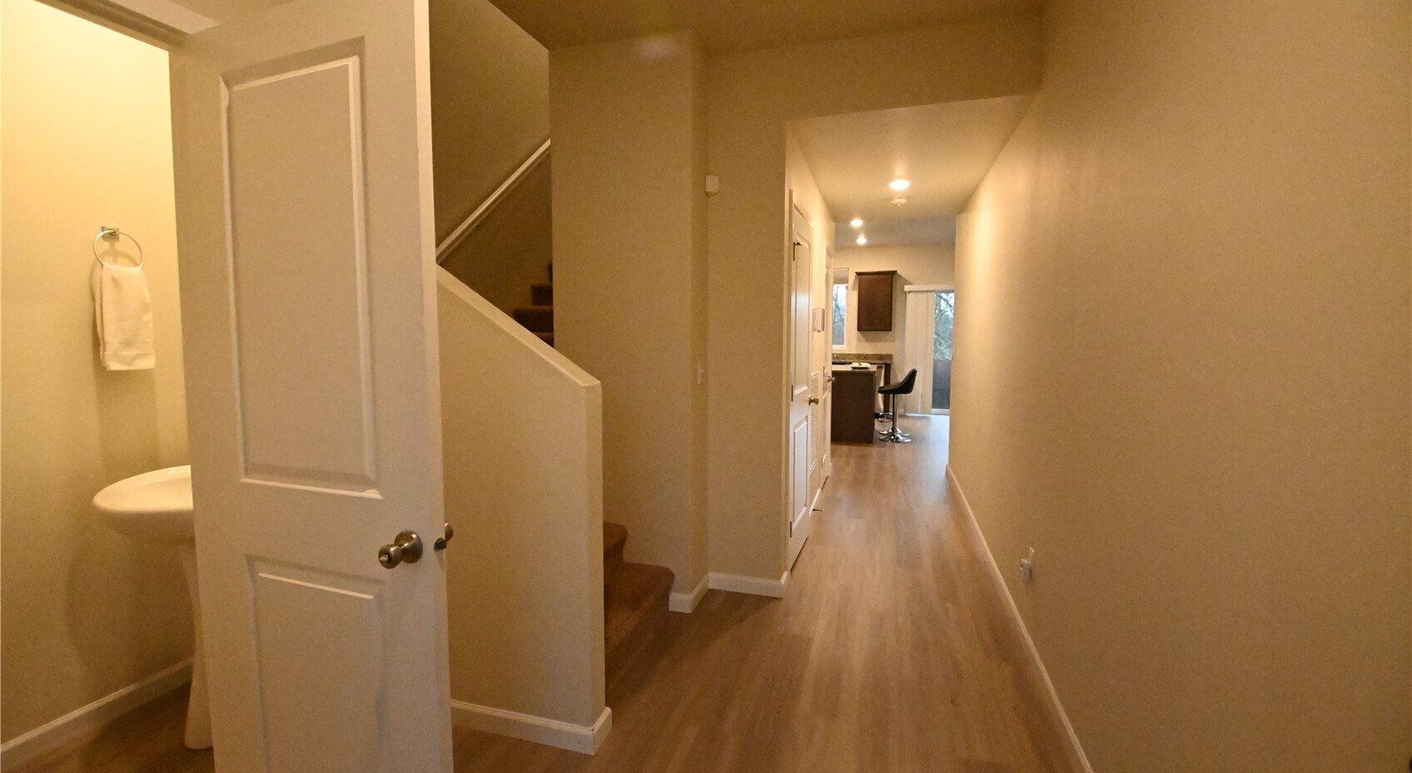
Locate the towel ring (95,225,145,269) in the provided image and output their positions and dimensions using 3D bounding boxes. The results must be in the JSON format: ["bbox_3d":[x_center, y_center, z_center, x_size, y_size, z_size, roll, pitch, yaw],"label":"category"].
[{"bbox_3d":[-2.004,-0.458,1.998,0.065,0.165,0.145,2,5,17],"label":"towel ring"}]

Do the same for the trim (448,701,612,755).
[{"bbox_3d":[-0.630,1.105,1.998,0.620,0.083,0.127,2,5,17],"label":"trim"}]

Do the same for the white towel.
[{"bbox_3d":[-1.992,-0.231,2.003,0.075,0.360,0.150,2,5,17],"label":"white towel"}]

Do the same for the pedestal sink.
[{"bbox_3d":[-1.601,0.724,1.928,0.630,0.850,0.540,2,5,17],"label":"pedestal sink"}]

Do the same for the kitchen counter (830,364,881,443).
[{"bbox_3d":[2.011,0.197,8.184,0.740,0.914,1.850,2,5,17],"label":"kitchen counter"}]

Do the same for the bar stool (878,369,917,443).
[{"bbox_3d":[2.443,0.238,7.533,0.480,0.935,0.440,2,5,17],"label":"bar stool"}]

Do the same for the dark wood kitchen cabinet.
[{"bbox_3d":[2.965,-1.484,10.321,0.670,1.050,0.360,2,5,17],"label":"dark wood kitchen cabinet"}]

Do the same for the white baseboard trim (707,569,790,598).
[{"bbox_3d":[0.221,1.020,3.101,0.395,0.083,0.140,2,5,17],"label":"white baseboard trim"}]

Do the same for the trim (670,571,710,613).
[{"bbox_3d":[-0.078,1.030,2.964,0.107,0.083,0.300,2,5,17],"label":"trim"}]

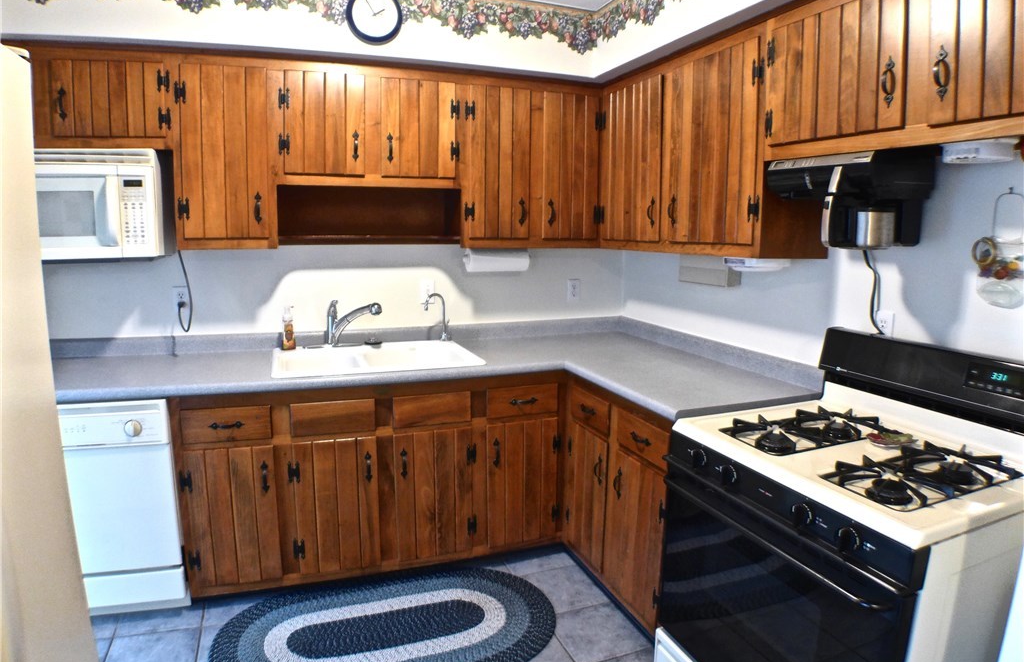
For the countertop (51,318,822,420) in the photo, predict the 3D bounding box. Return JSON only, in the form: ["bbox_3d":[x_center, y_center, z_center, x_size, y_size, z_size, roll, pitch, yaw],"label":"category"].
[{"bbox_3d":[-0.470,0.143,2.527,2.720,0.120,1.457,-3,9,-20],"label":"countertop"}]

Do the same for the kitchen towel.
[{"bbox_3d":[-0.074,-0.311,3.128,0.293,0.110,0.110,-3,9,-20],"label":"kitchen towel"}]

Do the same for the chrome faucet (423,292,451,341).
[{"bbox_3d":[-0.335,-0.056,3.192,0.045,0.232,0.145,6,10,33],"label":"chrome faucet"}]

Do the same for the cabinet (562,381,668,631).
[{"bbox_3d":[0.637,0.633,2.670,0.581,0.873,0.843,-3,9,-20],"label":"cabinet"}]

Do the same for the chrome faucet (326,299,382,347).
[{"bbox_3d":[-0.674,-0.025,3.014,0.275,0.208,0.060,4,9,26],"label":"chrome faucet"}]

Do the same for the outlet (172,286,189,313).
[{"bbox_3d":[-1.366,-0.124,2.936,0.070,0.115,0.018,-3,9,-20],"label":"outlet"}]

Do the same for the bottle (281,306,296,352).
[{"bbox_3d":[-0.943,-0.013,2.991,0.060,0.195,0.055,-7,11,-43],"label":"bottle"}]

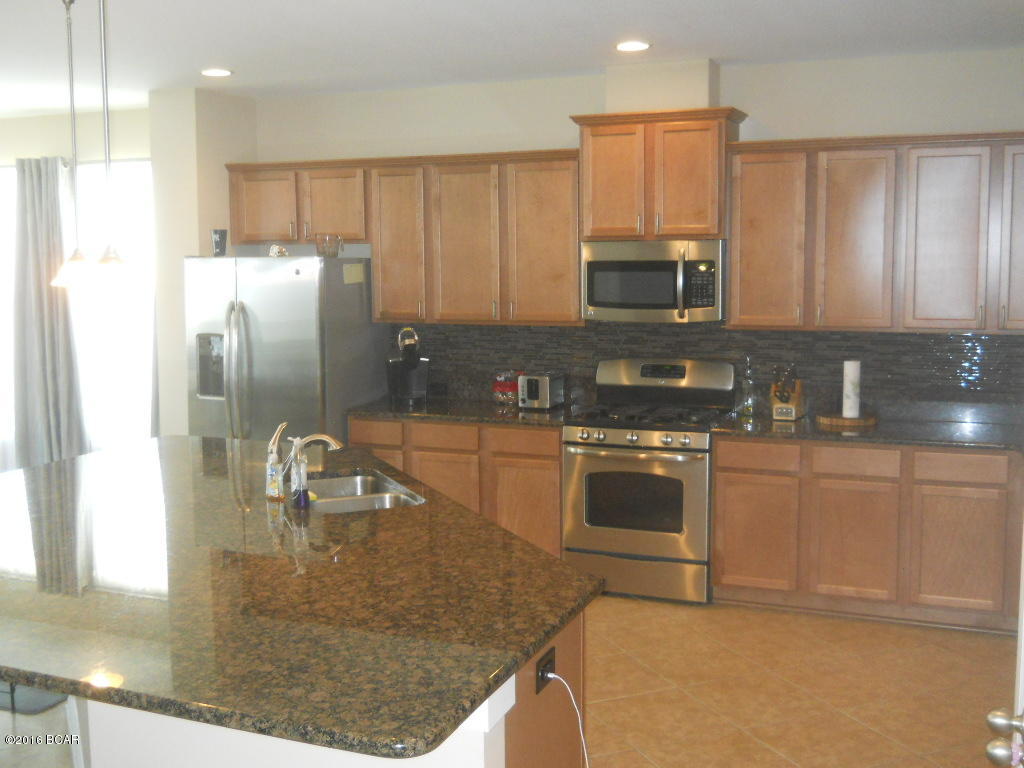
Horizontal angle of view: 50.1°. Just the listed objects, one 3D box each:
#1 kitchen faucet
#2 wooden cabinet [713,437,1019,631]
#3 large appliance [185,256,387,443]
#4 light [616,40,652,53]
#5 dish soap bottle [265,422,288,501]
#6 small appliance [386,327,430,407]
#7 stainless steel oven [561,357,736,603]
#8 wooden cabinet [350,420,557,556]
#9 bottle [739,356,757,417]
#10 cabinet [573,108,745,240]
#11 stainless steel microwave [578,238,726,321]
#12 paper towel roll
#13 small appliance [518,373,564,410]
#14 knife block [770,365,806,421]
[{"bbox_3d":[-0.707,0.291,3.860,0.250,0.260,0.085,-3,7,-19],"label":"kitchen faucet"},{"bbox_3d":[1.746,0.675,5.458,1.388,0.874,0.630,2,7,21],"label":"wooden cabinet"},{"bbox_3d":[-1.281,0.138,6.398,0.895,1.755,0.850,2,7,21],"label":"large appliance"},{"bbox_3d":[0.578,-1.597,5.212,0.164,0.030,0.164,2,7,21],"label":"light"},{"bbox_3d":[-0.841,0.286,3.904,0.068,0.260,0.055,0,7,0],"label":"dish soap bottle"},{"bbox_3d":[-0.612,-0.114,6.476,0.225,0.440,0.310,0,7,4],"label":"small appliance"},{"bbox_3d":[0.723,0.484,5.779,0.760,1.190,0.680,2,7,21],"label":"stainless steel oven"},{"bbox_3d":[-0.214,0.617,6.272,1.295,0.886,0.620,2,7,21],"label":"wooden cabinet"},{"bbox_3d":[1.246,0.007,5.777,0.074,0.322,0.070,2,7,21],"label":"bottle"},{"bbox_3d":[0.773,-1.076,5.750,0.840,0.648,0.405,2,7,21],"label":"cabinet"},{"bbox_3d":[0.772,-0.547,5.811,0.755,0.418,0.405,2,7,21],"label":"stainless steel microwave"},{"bbox_3d":[1.742,0.026,5.616,0.091,0.286,0.091,2,7,21],"label":"paper towel roll"},{"bbox_3d":[0.164,0.038,6.165,0.180,0.182,0.245,2,7,21],"label":"small appliance"},{"bbox_3d":[1.460,0.034,5.769,0.118,0.285,0.195,4,8,33],"label":"knife block"}]

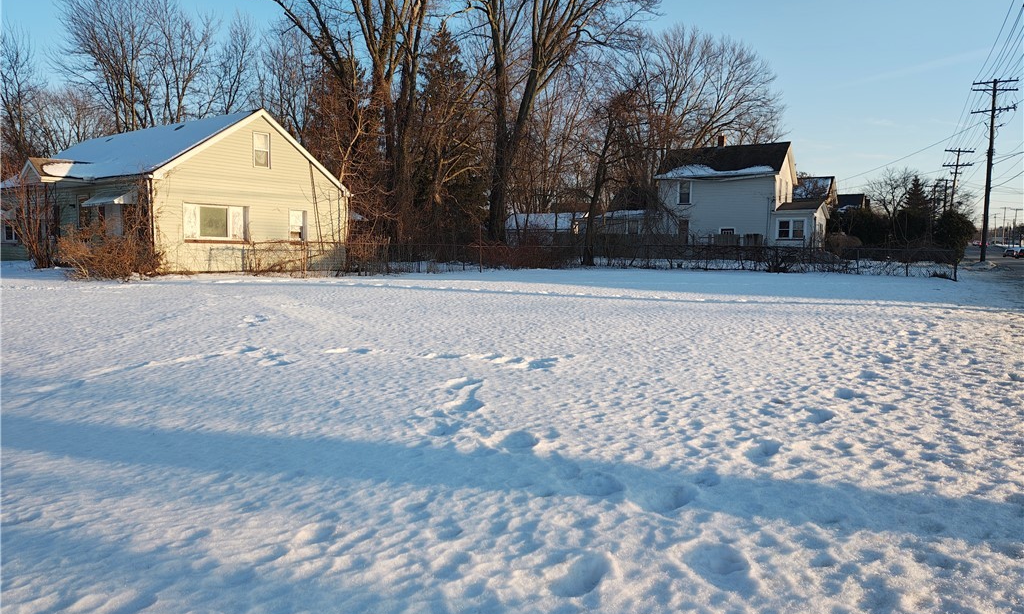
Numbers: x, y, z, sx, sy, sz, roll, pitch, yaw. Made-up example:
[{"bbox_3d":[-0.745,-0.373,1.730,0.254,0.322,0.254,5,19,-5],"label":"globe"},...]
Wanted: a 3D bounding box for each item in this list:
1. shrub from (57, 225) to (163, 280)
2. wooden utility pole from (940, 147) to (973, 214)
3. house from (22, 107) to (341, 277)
[{"bbox_3d":[-12.867,-1.763,23.700,3.000,1.680,2.200,4,5,34],"label":"shrub"},{"bbox_3d":[44.919,-10.634,75.000,2.600,10.968,0.400,6,5,29],"label":"wooden utility pole"},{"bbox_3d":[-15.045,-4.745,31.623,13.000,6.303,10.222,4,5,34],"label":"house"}]

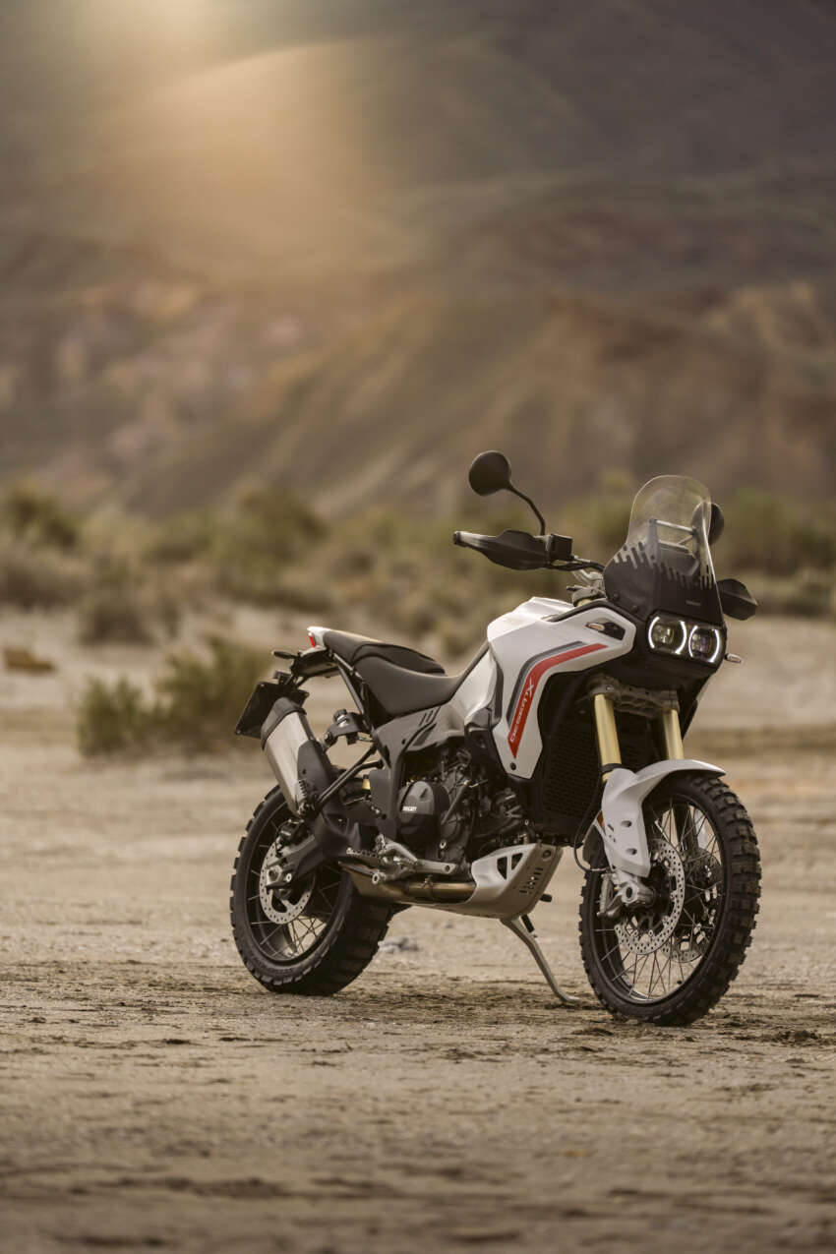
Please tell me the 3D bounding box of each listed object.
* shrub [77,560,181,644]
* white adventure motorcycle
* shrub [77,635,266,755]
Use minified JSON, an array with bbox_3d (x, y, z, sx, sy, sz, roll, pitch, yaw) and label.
[{"bbox_3d":[-3.742,-0.332,90.311,1.352,1.097,1.250,0,1,0],"label":"shrub"},{"bbox_3d":[0.273,0.303,19.254,1.000,1.520,2.340,6,-3,-37],"label":"white adventure motorcycle"},{"bbox_3d":[-1.486,0.422,42.684,1.205,0.735,1.100,0,1,0],"label":"shrub"}]

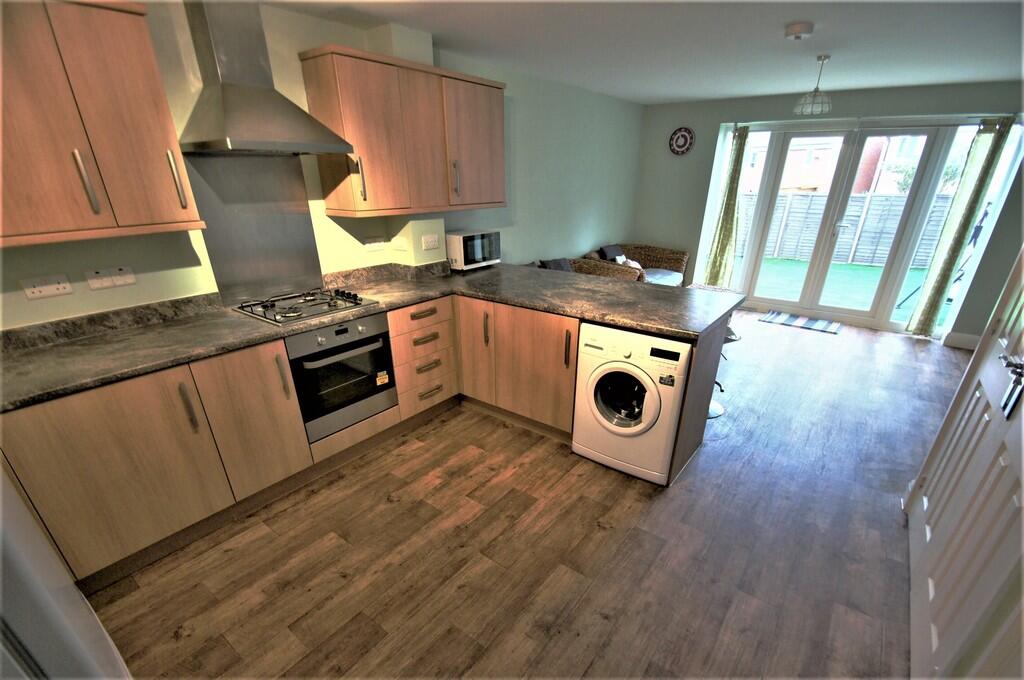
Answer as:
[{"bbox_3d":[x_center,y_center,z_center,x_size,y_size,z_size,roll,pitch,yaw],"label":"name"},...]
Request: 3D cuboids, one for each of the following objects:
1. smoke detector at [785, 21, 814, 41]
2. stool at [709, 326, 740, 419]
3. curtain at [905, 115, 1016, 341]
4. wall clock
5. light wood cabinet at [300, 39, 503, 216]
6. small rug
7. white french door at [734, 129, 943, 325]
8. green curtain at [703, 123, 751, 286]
[{"bbox_3d":[1.592,-1.714,2.362,0.130,0.054,0.130,18,28,37],"label":"smoke detector"},{"bbox_3d":[1.406,0.091,3.112,0.420,0.860,0.420,18,28,37],"label":"stool"},{"bbox_3d":[4.341,-0.999,4.174,0.280,2.080,0.150,16,26,34],"label":"curtain"},{"bbox_3d":[2.121,-2.501,5.332,0.320,0.320,0.040,16,26,34],"label":"wall clock"},{"bbox_3d":[-0.606,-1.318,2.874,0.340,0.845,1.340,18,28,37],"label":"light wood cabinet"},{"bbox_3d":[3.429,-0.221,5.062,0.770,0.012,0.500,16,26,34],"label":"small rug"},{"bbox_3d":[3.675,-1.275,4.916,1.510,2.070,0.100,16,26,34],"label":"white french door"},{"bbox_3d":[2.746,-1.510,5.391,0.340,2.120,0.150,16,26,34],"label":"green curtain"}]

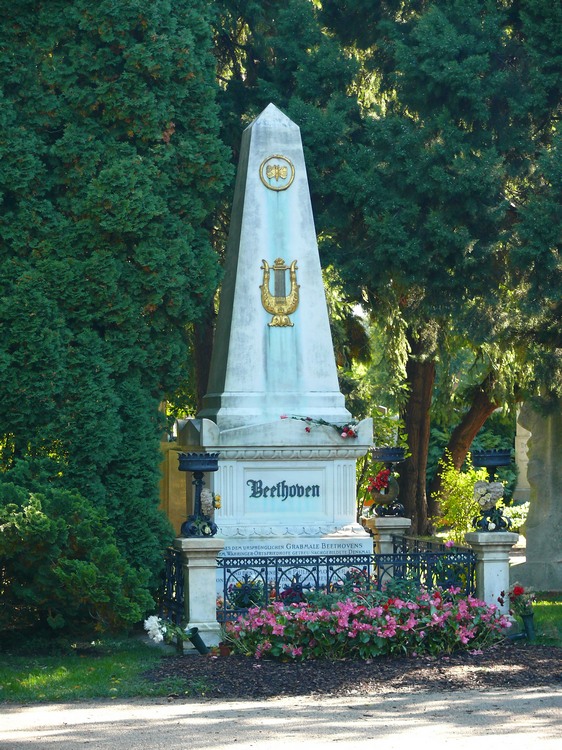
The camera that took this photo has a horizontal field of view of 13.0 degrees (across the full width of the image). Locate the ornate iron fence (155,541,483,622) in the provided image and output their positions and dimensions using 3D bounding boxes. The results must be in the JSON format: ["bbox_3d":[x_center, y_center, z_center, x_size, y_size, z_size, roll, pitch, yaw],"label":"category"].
[{"bbox_3d":[0.202,1.626,20.046,2.255,0.478,3.121,0,-1,-11],"label":"ornate iron fence"}]

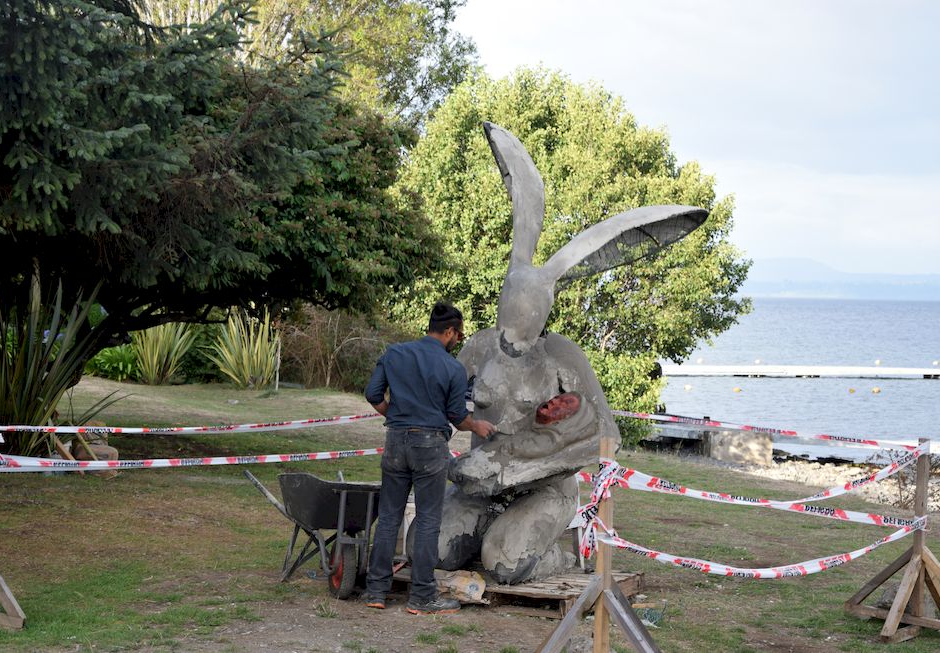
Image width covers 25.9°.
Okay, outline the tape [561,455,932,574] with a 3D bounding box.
[{"bbox_3d":[1.508,0.933,10.375,2.720,0.660,0.130,0,1,-43],"label":"tape"}]

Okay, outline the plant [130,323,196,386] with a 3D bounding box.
[{"bbox_3d":[-4.715,0.355,31.500,1.034,1.111,0.982,1,1,0],"label":"plant"}]

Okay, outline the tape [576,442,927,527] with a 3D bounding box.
[{"bbox_3d":[1.508,0.853,10.375,2.720,0.480,0.120,0,1,-43],"label":"tape"}]

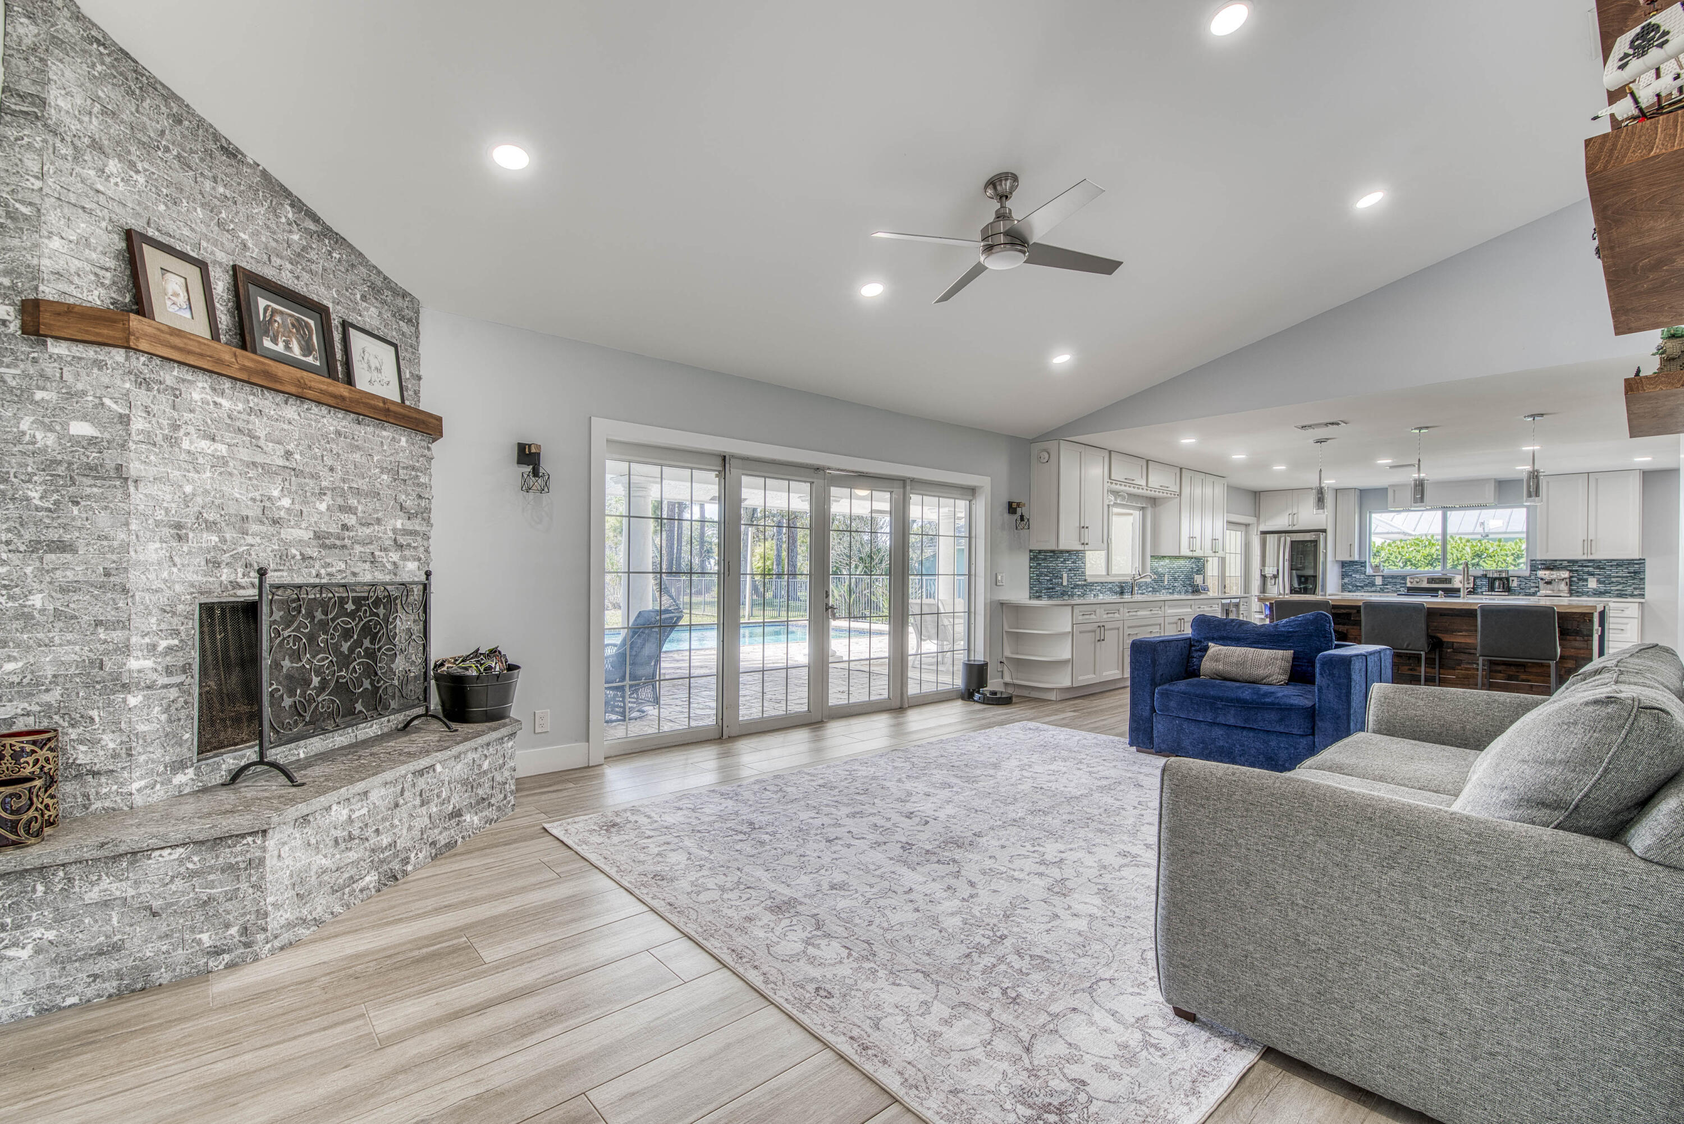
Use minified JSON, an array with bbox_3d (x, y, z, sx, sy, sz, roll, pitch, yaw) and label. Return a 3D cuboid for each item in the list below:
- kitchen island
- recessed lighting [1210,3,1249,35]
[{"bbox_3d":[5.183,0.807,6.309,1.080,0.930,2.213,1,-1,-41],"label":"kitchen island"},{"bbox_3d":[1.450,-2.032,2.627,0.135,0.025,0.135,1,-14,-41],"label":"recessed lighting"}]

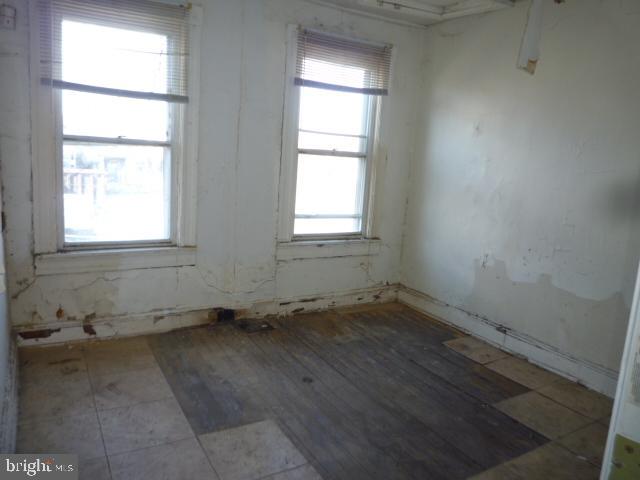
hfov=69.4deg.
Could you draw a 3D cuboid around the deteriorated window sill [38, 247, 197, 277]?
[{"bbox_3d":[-1.430,0.143,3.324,1.057,0.141,0.100,-2,12,-31],"label":"deteriorated window sill"}]

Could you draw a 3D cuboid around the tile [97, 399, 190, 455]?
[{"bbox_3d":[-0.873,0.922,2.314,0.399,0.010,0.412,-2,12,-31],"label":"tile"}]

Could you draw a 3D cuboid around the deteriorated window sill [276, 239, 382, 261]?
[{"bbox_3d":[0.104,0.082,4.239,1.081,0.156,0.100,-2,12,-31],"label":"deteriorated window sill"}]

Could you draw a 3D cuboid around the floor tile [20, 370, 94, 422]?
[{"bbox_3d":[-1.409,0.854,2.486,0.333,0.010,0.408,-2,12,-31],"label":"floor tile"}]

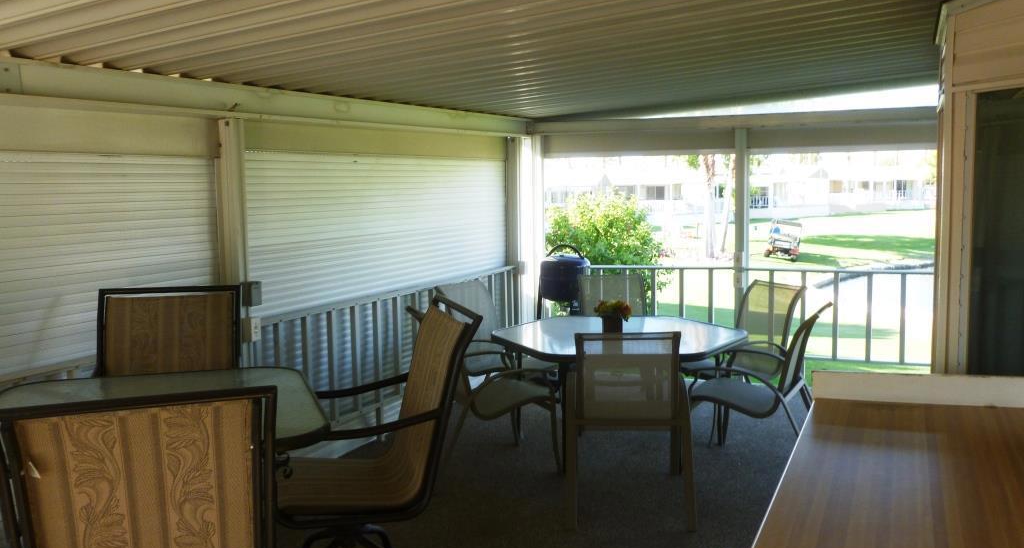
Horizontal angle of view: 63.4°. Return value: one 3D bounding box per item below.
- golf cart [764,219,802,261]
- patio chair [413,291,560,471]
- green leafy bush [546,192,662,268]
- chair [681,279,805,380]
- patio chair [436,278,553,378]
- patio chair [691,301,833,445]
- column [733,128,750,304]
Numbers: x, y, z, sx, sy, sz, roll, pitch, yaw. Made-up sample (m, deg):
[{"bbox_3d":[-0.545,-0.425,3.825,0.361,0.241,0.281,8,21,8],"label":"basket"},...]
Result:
[{"bbox_3d":[11.822,-1.478,36.000,1.200,1.800,2.400,8,6,7],"label":"golf cart"},{"bbox_3d":[-0.188,0.652,4.731,0.730,0.940,0.600,-4,6,-24],"label":"patio chair"},{"bbox_3d":[1.178,0.100,10.568,1.600,2.300,1.600,-1,6,6],"label":"green leafy bush"},{"bbox_3d":[1.487,0.546,5.446,0.730,0.940,0.600,-4,6,-23],"label":"chair"},{"bbox_3d":[-0.088,0.555,5.666,0.730,0.940,0.600,3,7,34],"label":"patio chair"},{"bbox_3d":[1.392,0.631,4.634,0.730,0.940,0.600,2,7,29],"label":"patio chair"},{"bbox_3d":[1.876,-0.151,6.744,0.110,2.040,0.110,1,6,19],"label":"column"}]

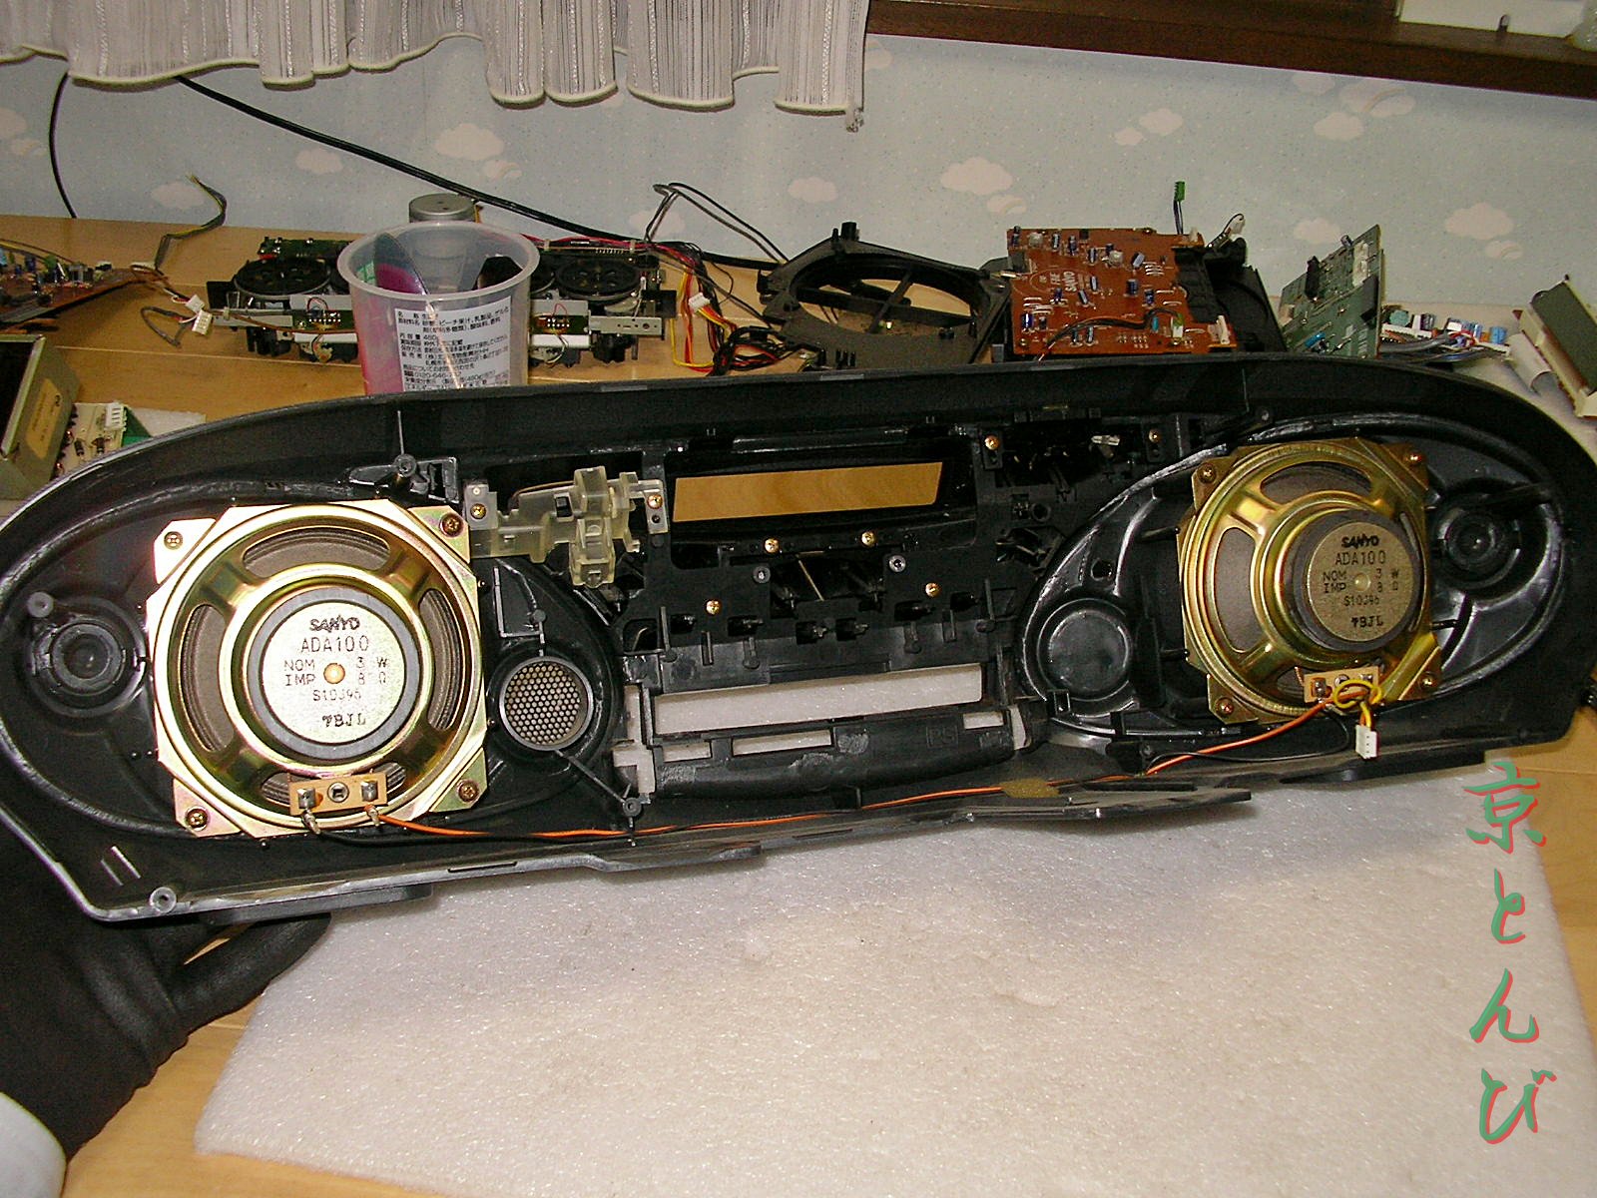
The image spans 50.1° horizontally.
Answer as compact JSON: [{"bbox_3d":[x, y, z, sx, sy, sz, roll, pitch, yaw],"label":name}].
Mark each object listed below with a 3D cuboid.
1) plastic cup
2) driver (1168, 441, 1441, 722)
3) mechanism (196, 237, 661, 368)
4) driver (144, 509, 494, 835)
[{"bbox_3d":[-0.184,-0.132,0.887,0.100,0.095,0.100,-2,34,-11],"label":"plastic cup"},{"bbox_3d":[0.189,-0.006,0.606,0.101,0.101,0.036,-6,3,-15],"label":"driver"},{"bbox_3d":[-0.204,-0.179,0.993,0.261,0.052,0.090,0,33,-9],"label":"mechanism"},{"bbox_3d":[-0.144,0.022,0.517,0.101,0.101,0.036,-4,1,-21],"label":"driver"}]

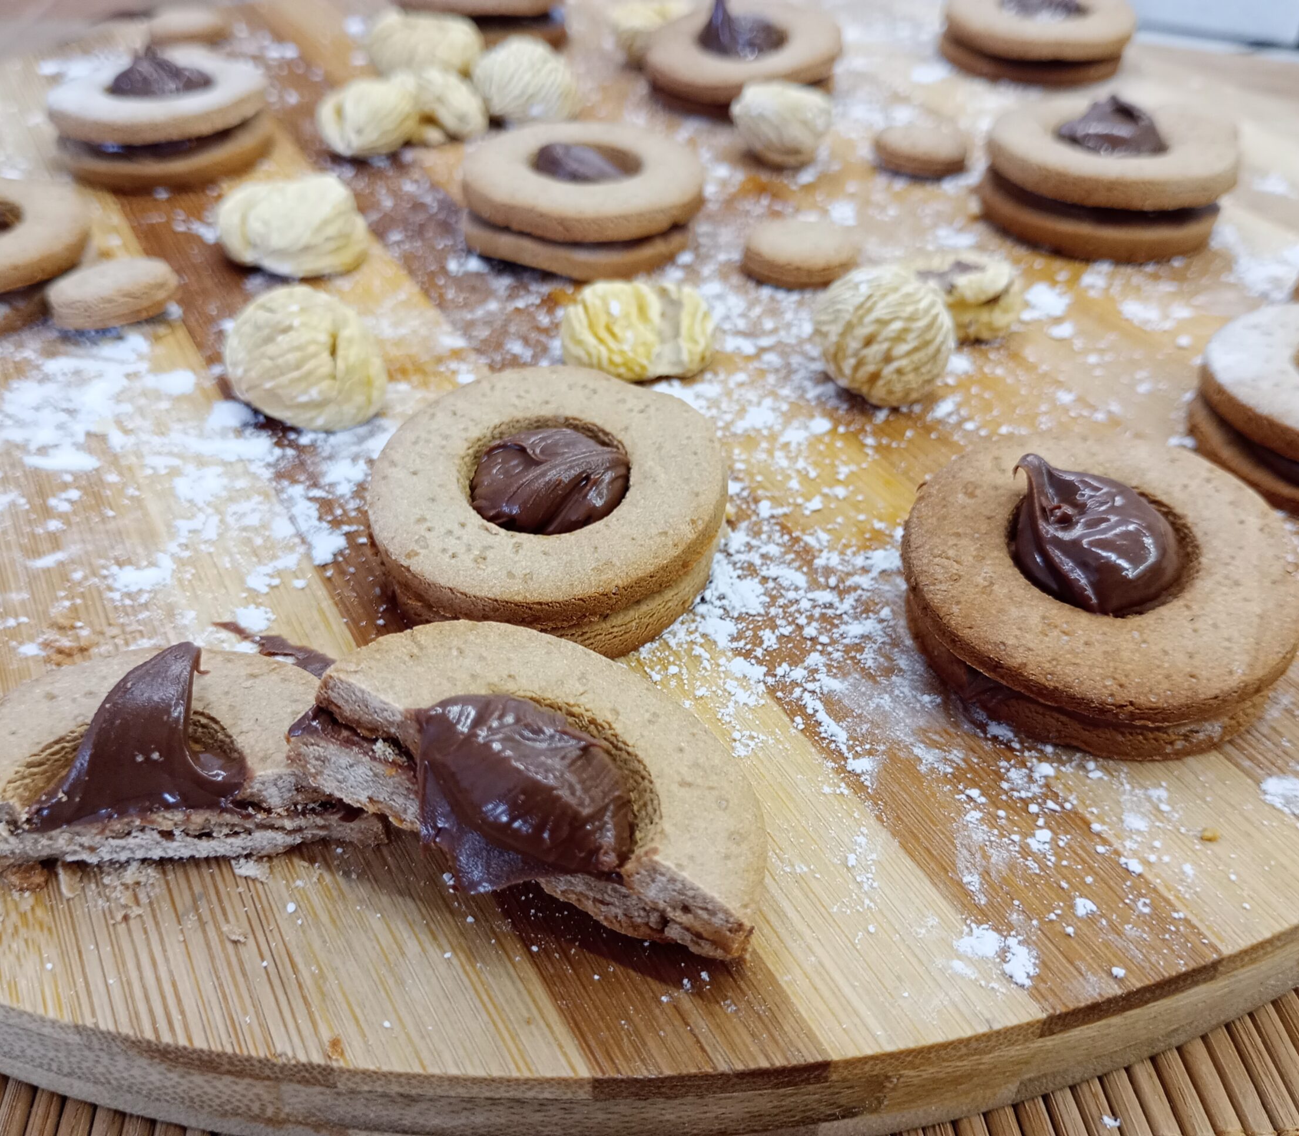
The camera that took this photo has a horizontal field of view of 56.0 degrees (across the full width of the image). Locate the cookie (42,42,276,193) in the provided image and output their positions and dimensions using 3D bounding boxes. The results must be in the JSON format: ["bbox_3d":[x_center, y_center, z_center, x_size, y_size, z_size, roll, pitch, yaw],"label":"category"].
[{"bbox_3d":[-0.120,-0.116,0.301,0.052,0.023,0.052,-16,43,-16],"label":"cookie"}]

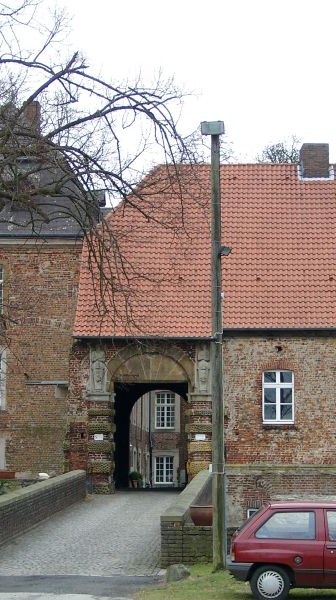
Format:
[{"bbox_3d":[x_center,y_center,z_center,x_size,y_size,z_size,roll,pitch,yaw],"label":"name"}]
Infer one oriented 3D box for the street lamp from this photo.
[{"bbox_3d":[0.840,0.753,25.611,0.480,8.346,0.450,0,-7,3],"label":"street lamp"}]

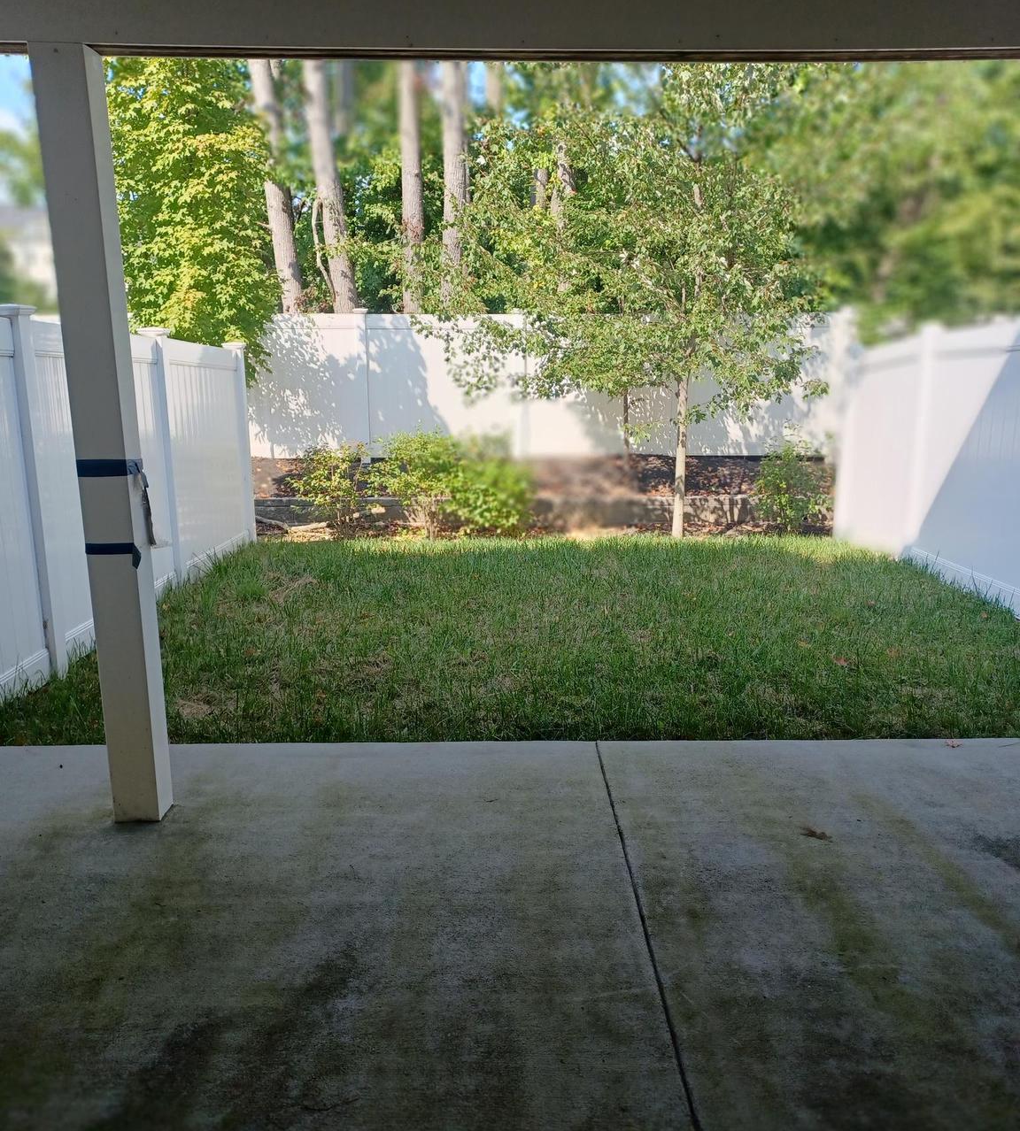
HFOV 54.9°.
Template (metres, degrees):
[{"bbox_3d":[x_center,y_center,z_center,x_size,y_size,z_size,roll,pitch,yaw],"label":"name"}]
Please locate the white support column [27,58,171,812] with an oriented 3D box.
[{"bbox_3d":[-1.354,-0.357,3.314,0.163,2.560,0.160,0,12,-1],"label":"white support column"}]

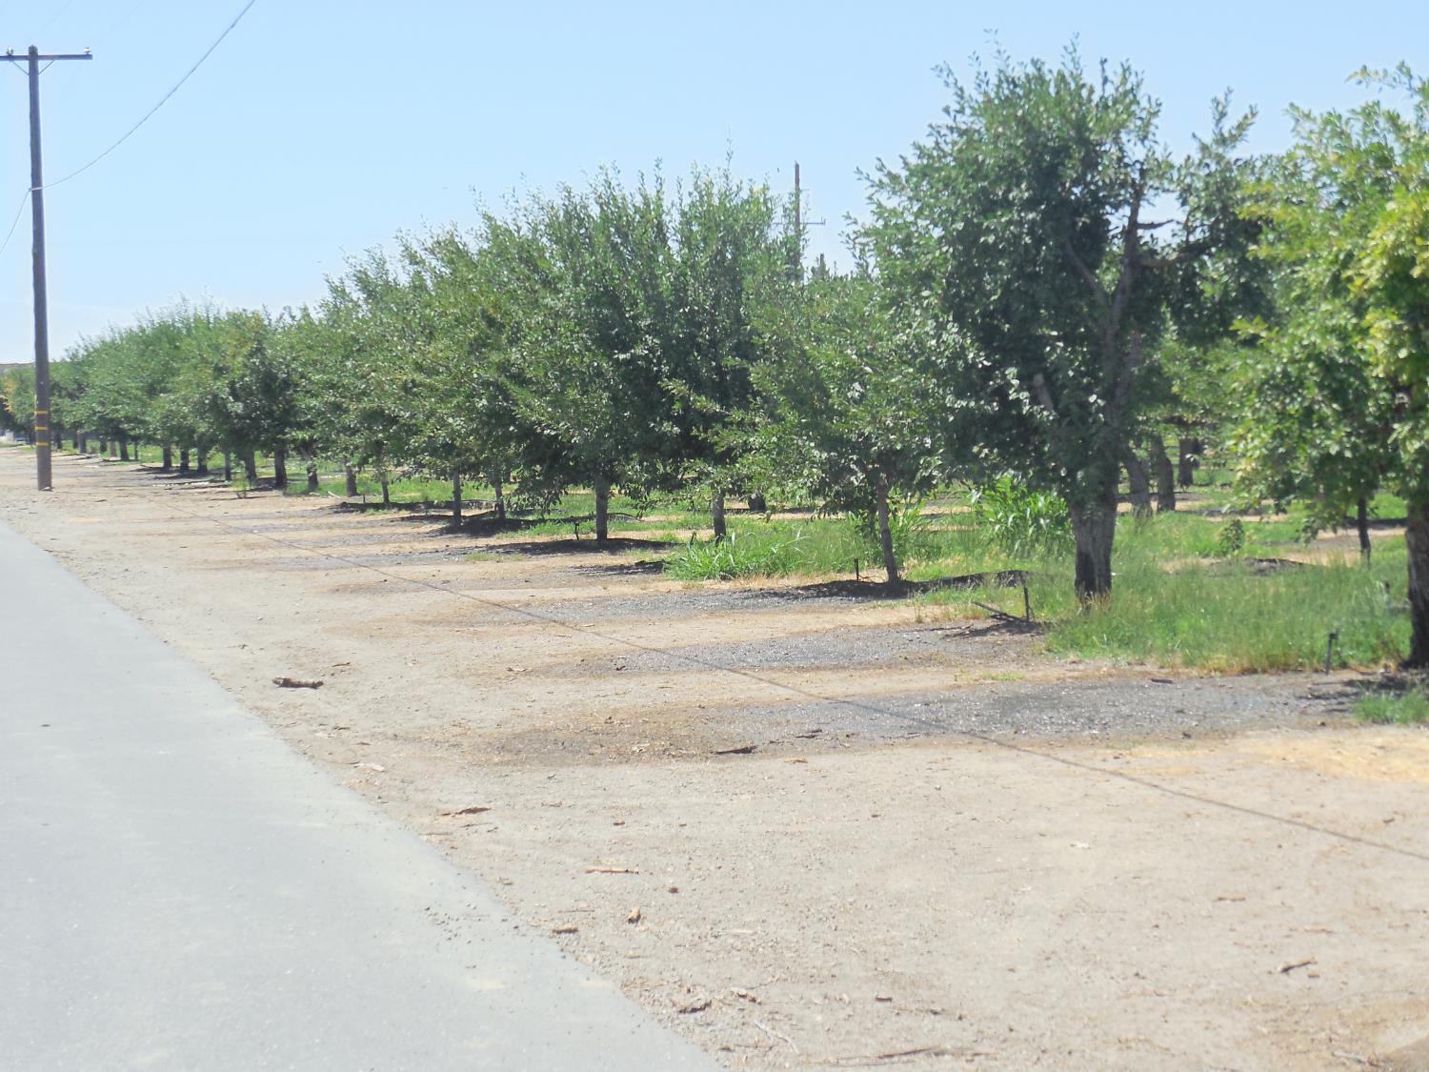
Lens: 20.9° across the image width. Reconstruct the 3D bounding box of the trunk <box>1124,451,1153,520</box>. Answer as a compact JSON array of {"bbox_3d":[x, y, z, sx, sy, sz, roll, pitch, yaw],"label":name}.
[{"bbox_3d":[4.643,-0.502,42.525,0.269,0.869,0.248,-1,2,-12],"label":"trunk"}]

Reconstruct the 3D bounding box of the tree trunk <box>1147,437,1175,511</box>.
[{"bbox_3d":[6.360,-0.856,55.125,0.349,1.063,0.321,-1,2,-12],"label":"tree trunk"}]

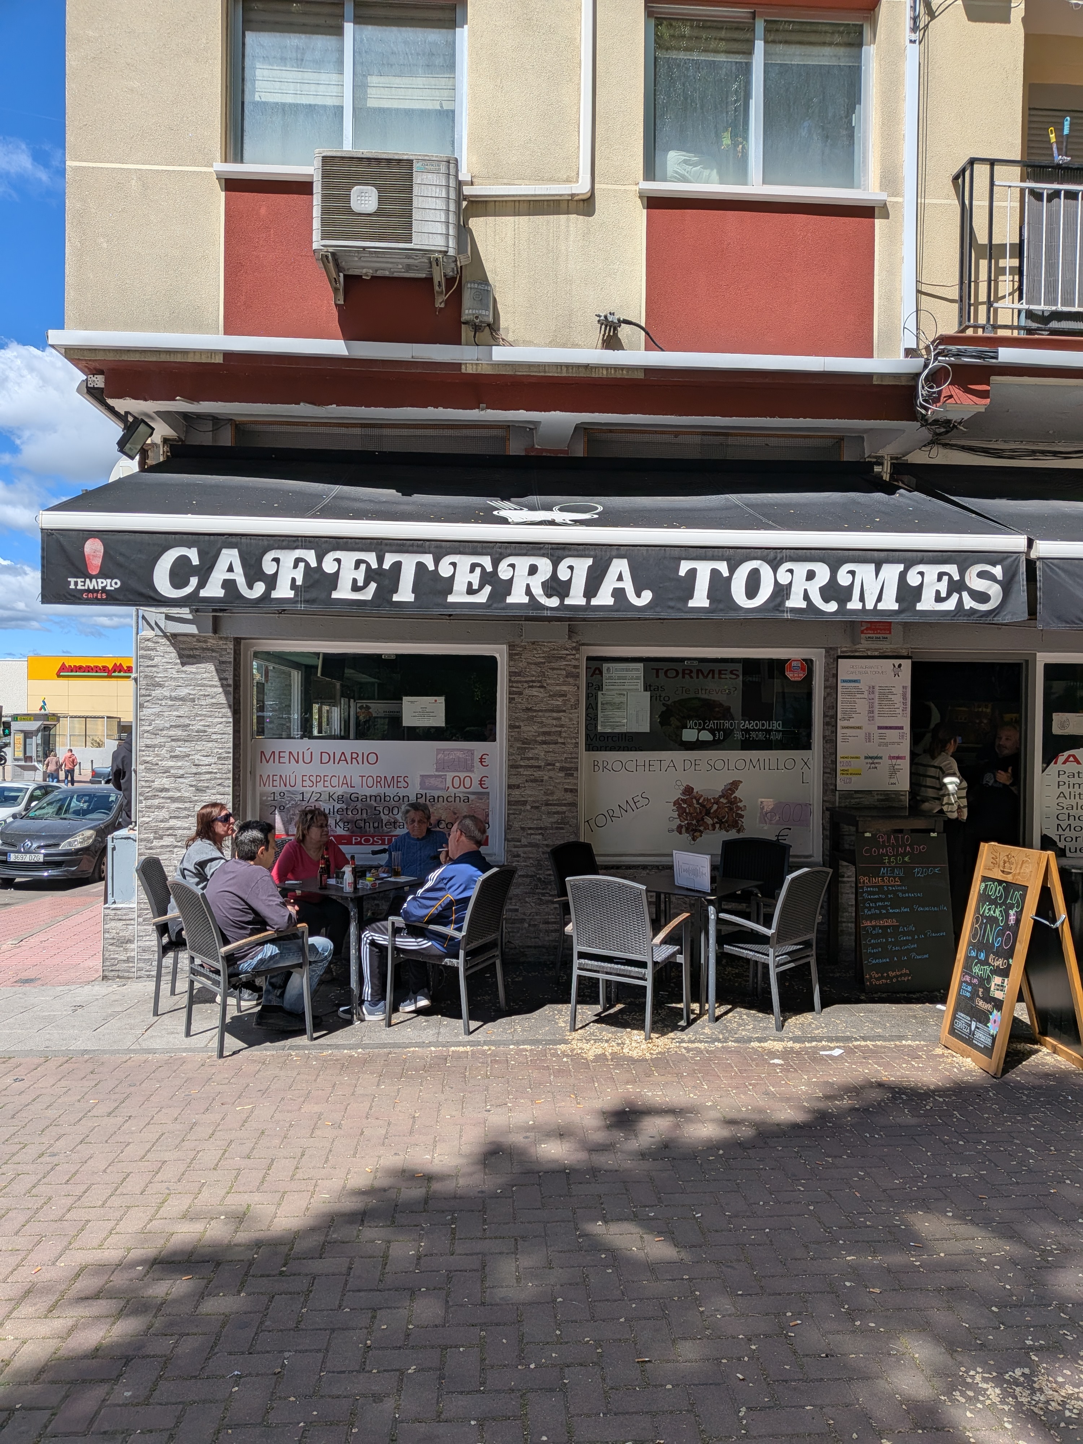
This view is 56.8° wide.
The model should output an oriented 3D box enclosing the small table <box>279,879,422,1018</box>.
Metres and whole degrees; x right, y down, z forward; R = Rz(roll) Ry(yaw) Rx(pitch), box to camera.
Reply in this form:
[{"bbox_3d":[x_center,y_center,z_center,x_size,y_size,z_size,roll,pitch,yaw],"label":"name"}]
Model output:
[{"bbox_3d":[-1.220,1.387,6.336,0.700,0.745,0.700,1,1,31],"label":"small table"}]

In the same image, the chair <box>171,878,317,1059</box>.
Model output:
[{"bbox_3d":[-1.625,1.253,5.351,0.585,0.880,0.575,0,1,-43],"label":"chair"}]

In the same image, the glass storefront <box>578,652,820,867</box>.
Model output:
[{"bbox_3d":[1.104,0.260,6.954,1.640,1.440,0.040,1,0,-4],"label":"glass storefront"}]

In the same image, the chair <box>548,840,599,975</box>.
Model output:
[{"bbox_3d":[0.412,1.304,6.762,0.600,0.935,0.570,1,1,32],"label":"chair"}]

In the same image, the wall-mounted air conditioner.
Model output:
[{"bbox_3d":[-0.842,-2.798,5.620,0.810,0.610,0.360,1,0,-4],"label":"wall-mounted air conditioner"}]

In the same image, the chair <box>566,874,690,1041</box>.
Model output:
[{"bbox_3d":[0.474,1.271,5.598,0.575,0.880,0.585,1,1,30],"label":"chair"}]

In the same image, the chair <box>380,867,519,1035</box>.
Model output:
[{"bbox_3d":[-0.505,1.304,5.992,0.600,0.935,0.570,1,1,20],"label":"chair"}]

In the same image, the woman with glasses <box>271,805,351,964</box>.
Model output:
[{"bbox_3d":[-1.451,1.117,6.262,0.550,1.160,0.750,0,1,-39],"label":"woman with glasses"}]

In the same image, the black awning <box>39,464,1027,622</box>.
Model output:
[{"bbox_3d":[-0.013,-1.103,5.491,4.520,1.210,1.900,1,0,-4],"label":"black awning"}]

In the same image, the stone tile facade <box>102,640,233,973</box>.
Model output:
[{"bbox_3d":[-2.393,0.540,6.599,0.820,2.260,0.300,1,0,-4],"label":"stone tile facade"}]

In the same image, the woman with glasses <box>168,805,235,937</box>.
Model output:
[{"bbox_3d":[-1.933,1.123,6.233,0.700,1.260,0.480,1,1,-9],"label":"woman with glasses"}]

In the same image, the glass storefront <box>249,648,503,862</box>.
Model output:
[{"bbox_3d":[-1.190,0.230,7.245,1.834,1.574,0.100,1,1,-3],"label":"glass storefront"}]

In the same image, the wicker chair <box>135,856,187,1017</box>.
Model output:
[{"bbox_3d":[-2.045,1.244,5.979,0.585,0.880,0.575,0,0,-11],"label":"wicker chair"}]

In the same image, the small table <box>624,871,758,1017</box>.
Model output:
[{"bbox_3d":[0.895,1.351,6.145,0.660,0.720,0.660,1,1,33],"label":"small table"}]

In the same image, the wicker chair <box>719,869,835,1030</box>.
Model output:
[{"bbox_3d":[1.347,1.277,5.889,0.575,0.880,0.585,0,1,-44],"label":"wicker chair"}]

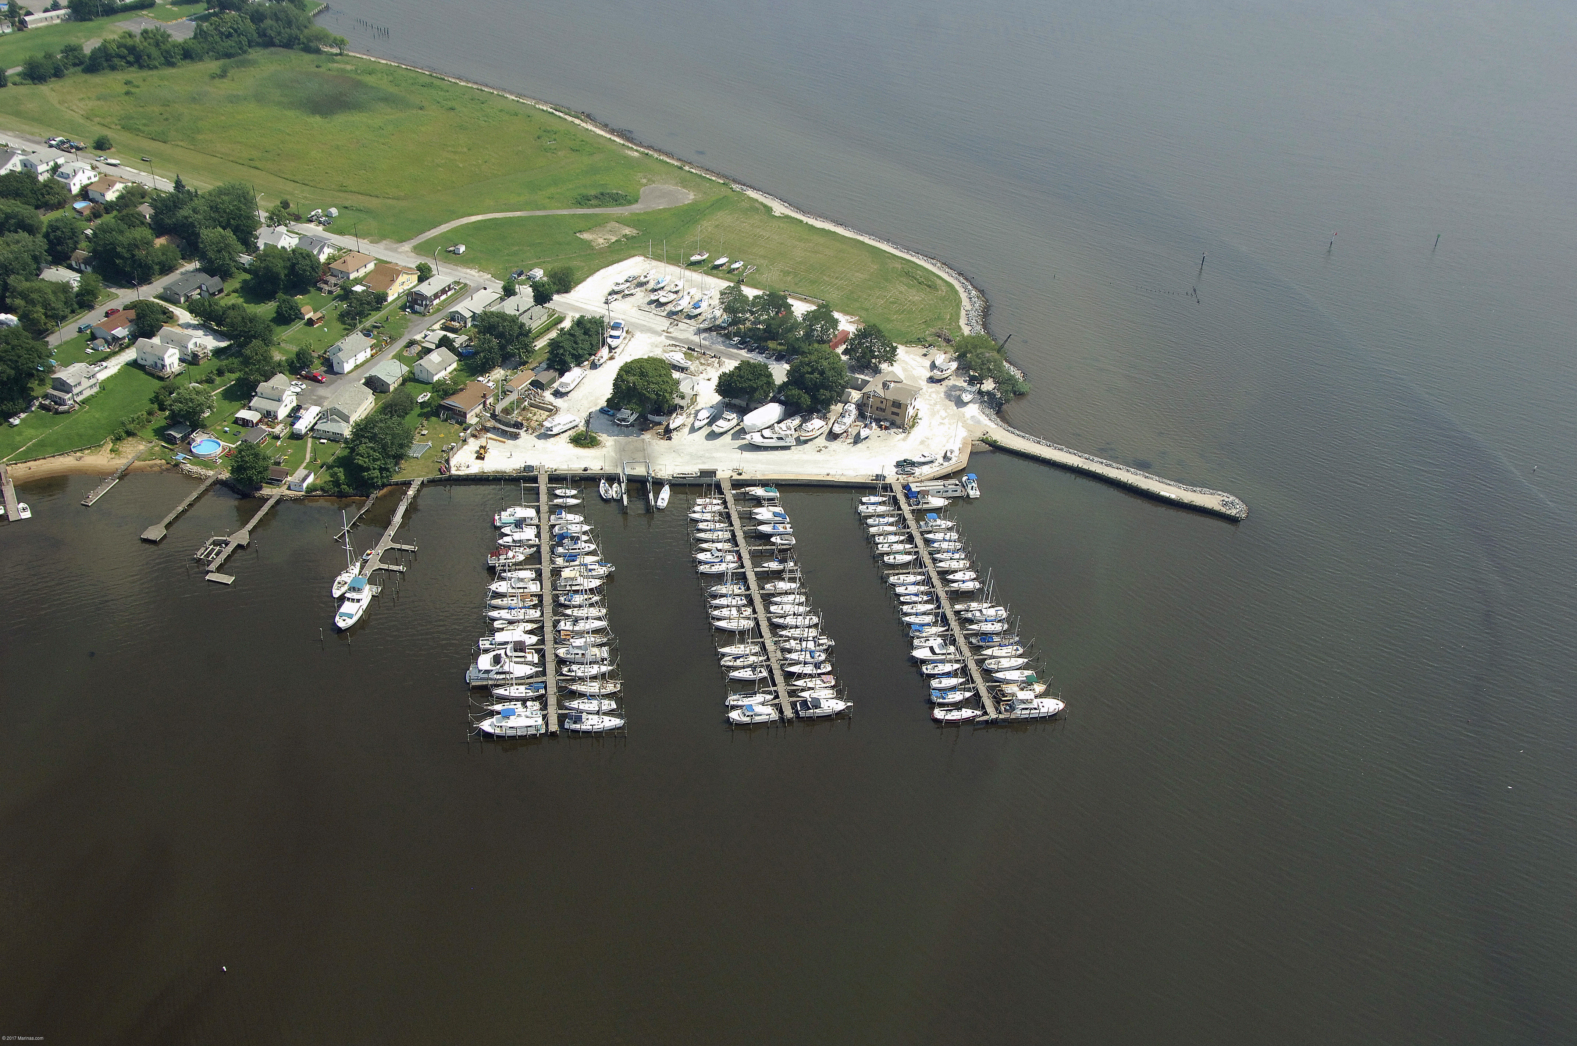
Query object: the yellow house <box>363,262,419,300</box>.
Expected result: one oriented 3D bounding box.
[{"bbox_3d":[-115.989,-71.142,458.773,8.600,6.900,16.000,15,34,15],"label":"yellow house"}]

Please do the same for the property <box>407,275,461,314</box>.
[{"bbox_3d":[-103.877,-67.052,458.760,6.430,6.720,12.000,18,37,18],"label":"property"}]

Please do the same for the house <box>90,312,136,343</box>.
[{"bbox_3d":[-180.880,-54.250,426.780,7.500,3.800,12.120,20,37,22],"label":"house"}]

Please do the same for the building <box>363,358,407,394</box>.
[{"bbox_3d":[-105.082,-38.884,413.250,7.200,4.100,10.000,13,34,13],"label":"building"}]

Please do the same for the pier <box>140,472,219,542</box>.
[{"bbox_3d":[-139.188,-4.040,363.559,4.546,1.400,30.833,10,33,8],"label":"pier"}]

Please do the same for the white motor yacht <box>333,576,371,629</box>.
[{"bbox_3d":[-92.270,17.520,334.650,4.800,5.600,15.800,4,34,0],"label":"white motor yacht"}]

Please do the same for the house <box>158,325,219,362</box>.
[{"bbox_3d":[-160.460,-48.140,417.690,11.720,6.500,5.200,18,36,19],"label":"house"}]

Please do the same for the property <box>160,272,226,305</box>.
[{"bbox_3d":[-170.795,-67.647,453.125,12.680,4.300,11.970,19,37,19],"label":"property"}]

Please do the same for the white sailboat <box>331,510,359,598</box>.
[{"bbox_3d":[-95.890,6.280,340.400,4.000,17.600,13.710,9,34,6],"label":"white sailboat"}]

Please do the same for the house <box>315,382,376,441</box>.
[{"bbox_3d":[-111.189,-28.059,394.200,8.800,5.900,18.500,10,33,8],"label":"house"}]

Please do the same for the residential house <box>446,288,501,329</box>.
[{"bbox_3d":[-90.400,-62.456,455.659,7.060,4.680,16.290,18,37,19],"label":"residential house"}]

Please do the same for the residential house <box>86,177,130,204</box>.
[{"bbox_3d":[-213.250,-105.740,495.890,7.230,5.730,10.630,21,37,23],"label":"residential house"}]

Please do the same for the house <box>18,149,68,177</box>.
[{"bbox_3d":[-239.320,-115.540,506.340,7.940,7.000,10.890,20,37,22],"label":"house"}]

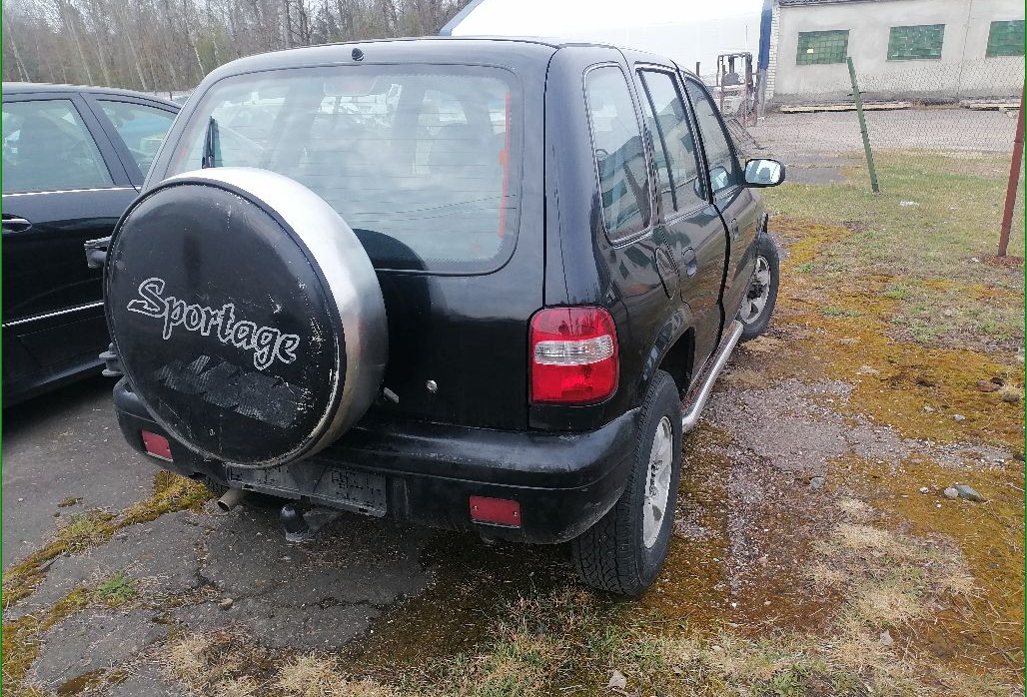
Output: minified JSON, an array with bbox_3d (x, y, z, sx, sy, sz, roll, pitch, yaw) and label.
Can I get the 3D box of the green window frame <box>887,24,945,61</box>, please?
[{"bbox_3d":[13.581,-10.299,26.000,1.680,1.080,0.120,4,20,19],"label":"green window frame"}]

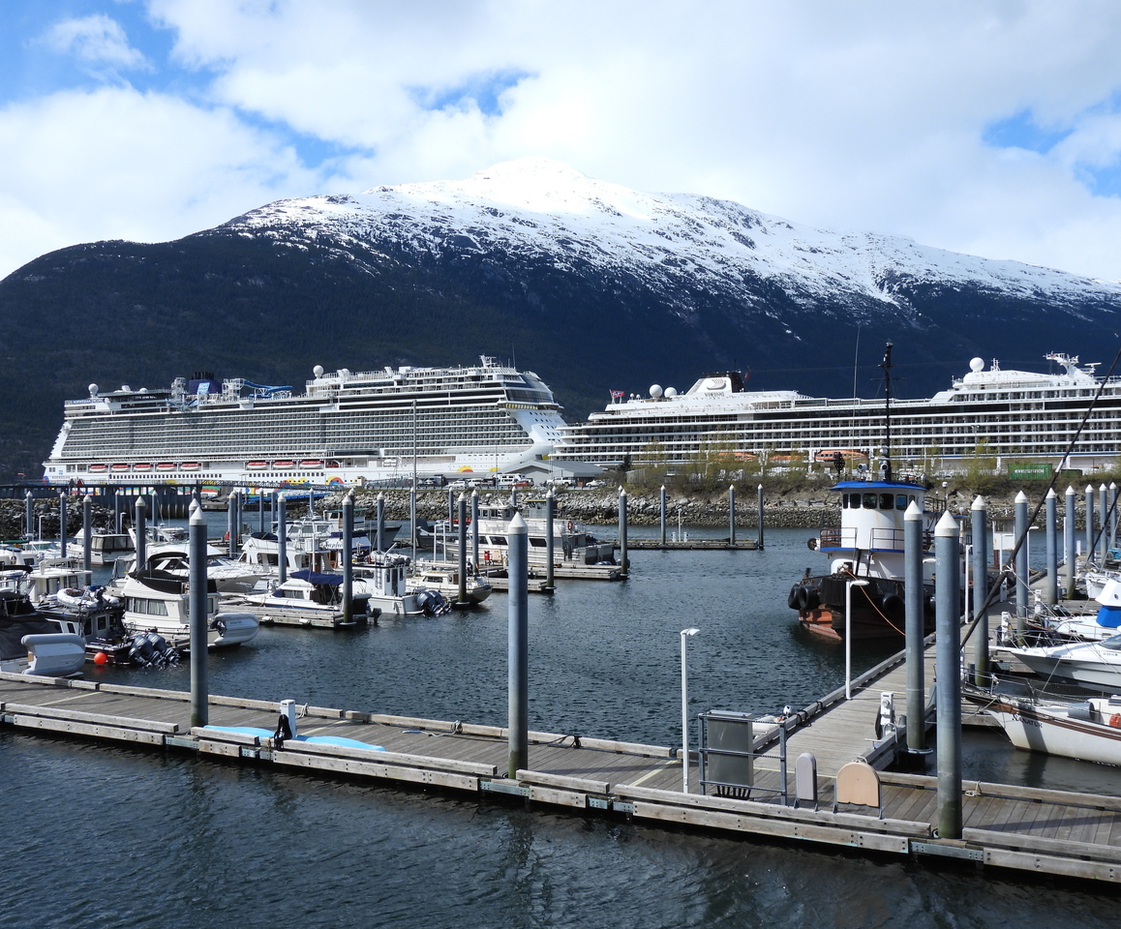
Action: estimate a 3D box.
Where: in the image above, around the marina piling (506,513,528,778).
[{"bbox_3d":[-0.989,4.236,26.994,0.442,6.300,0.442,-1,-1,0],"label":"marina piling"}]

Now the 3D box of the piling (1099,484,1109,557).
[{"bbox_3d":[33.624,3.771,72.959,0.420,5.300,0.420,-1,-1,29],"label":"piling"}]

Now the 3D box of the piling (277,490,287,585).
[{"bbox_3d":[-14.562,4.108,61.959,0.420,5.300,0.420,-1,-1,29],"label":"piling"}]

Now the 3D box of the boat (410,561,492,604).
[{"bbox_3d":[-7.530,7.314,72.510,7.000,2.200,2.400,-1,-1,28],"label":"boat"}]

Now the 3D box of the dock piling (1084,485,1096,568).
[{"bbox_3d":[32.751,4.345,73.020,0.442,6.200,0.442,-1,-1,28],"label":"dock piling"}]

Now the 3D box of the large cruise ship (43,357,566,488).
[{"bbox_3d":[-121.671,-14.982,566.543,333.000,61.000,41.400,-1,-1,29],"label":"large cruise ship"}]

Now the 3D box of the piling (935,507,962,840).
[{"bbox_3d":[7.290,4.077,22.250,0.442,6.400,0.442,-1,-1,28],"label":"piling"}]

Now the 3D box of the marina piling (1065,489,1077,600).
[{"bbox_3d":[24.025,3.687,55.458,0.420,5.400,0.420,-1,-1,29],"label":"marina piling"}]

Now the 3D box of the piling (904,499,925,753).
[{"bbox_3d":[8.844,4.110,29.578,0.442,6.400,0.442,-1,-1,28],"label":"piling"}]

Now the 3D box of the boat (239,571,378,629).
[{"bbox_3d":[-11.448,6.028,54.332,7.600,2.500,2.500,-1,-1,29],"label":"boat"}]

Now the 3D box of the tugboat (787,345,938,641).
[{"bbox_3d":[17.419,0.953,62.465,7.500,14.100,20.500,-1,-1,28],"label":"tugboat"}]

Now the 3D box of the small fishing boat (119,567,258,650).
[{"bbox_3d":[-16.152,5.636,47.536,8.700,3.300,3.100,-1,-1,29],"label":"small fishing boat"}]

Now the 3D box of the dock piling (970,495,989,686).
[{"bbox_3d":[13.572,4.164,38.363,0.442,6.300,0.442,-1,-1,28],"label":"dock piling"}]

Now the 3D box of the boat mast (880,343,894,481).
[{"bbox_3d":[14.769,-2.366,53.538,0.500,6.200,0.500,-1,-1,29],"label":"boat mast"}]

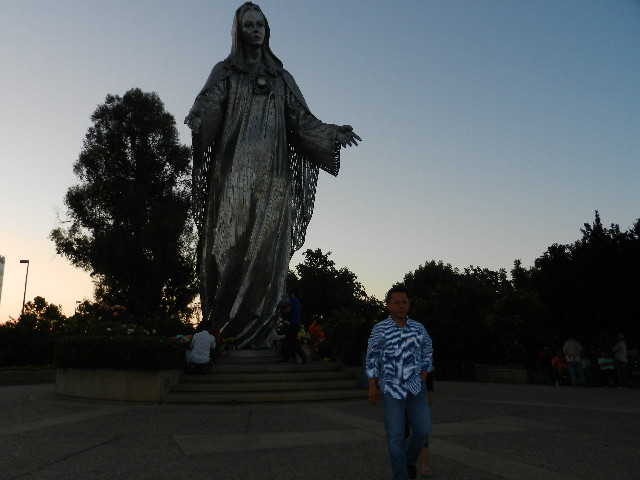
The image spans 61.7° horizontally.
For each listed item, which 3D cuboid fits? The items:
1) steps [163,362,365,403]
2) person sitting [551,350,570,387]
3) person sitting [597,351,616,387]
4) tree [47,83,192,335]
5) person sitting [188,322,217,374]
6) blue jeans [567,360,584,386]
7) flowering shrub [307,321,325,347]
[{"bbox_3d":[-1.067,3.209,12.056,4.750,0.720,1.800,3,-12,-14],"label":"steps"},{"bbox_3d":[7.534,3.997,16.695,0.560,1.090,0.720,-5,-12,23],"label":"person sitting"},{"bbox_3d":[8.897,3.963,16.549,0.580,1.080,0.720,-6,-13,30],"label":"person sitting"},{"bbox_3d":[-8.716,-0.656,22.552,6.200,12.340,6.000,4,-12,-17],"label":"tree"},{"bbox_3d":[-2.635,2.404,11.909,0.580,1.100,0.680,0,-11,3],"label":"person sitting"},{"bbox_3d":[7.907,4.089,16.524,0.500,0.790,0.330,-6,-13,28],"label":"blue jeans"},{"bbox_3d":[-0.112,2.301,13.204,0.460,0.630,0.440,2,-11,-11],"label":"flowering shrub"}]

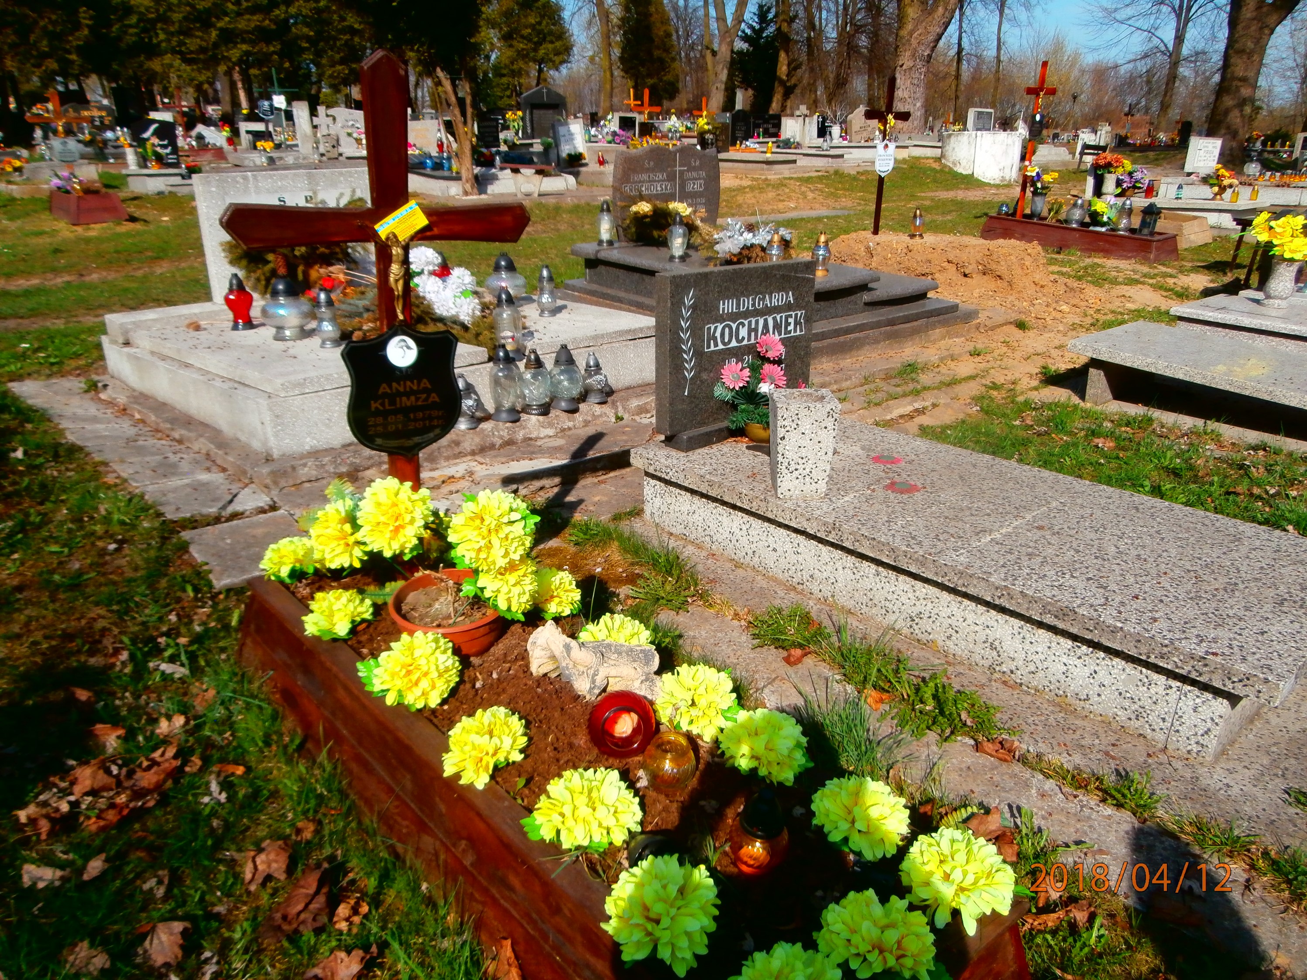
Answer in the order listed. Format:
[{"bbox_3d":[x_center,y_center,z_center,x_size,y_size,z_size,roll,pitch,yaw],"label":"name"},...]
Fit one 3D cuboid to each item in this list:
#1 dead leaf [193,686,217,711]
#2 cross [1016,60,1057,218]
[{"bbox_3d":[-1.035,0.481,2.089,0.065,0.030,0.065,0,21,0],"label":"dead leaf"},{"bbox_3d":[3.681,-3.367,8.700,0.500,1.420,0.070,-13,25,-31],"label":"cross"}]

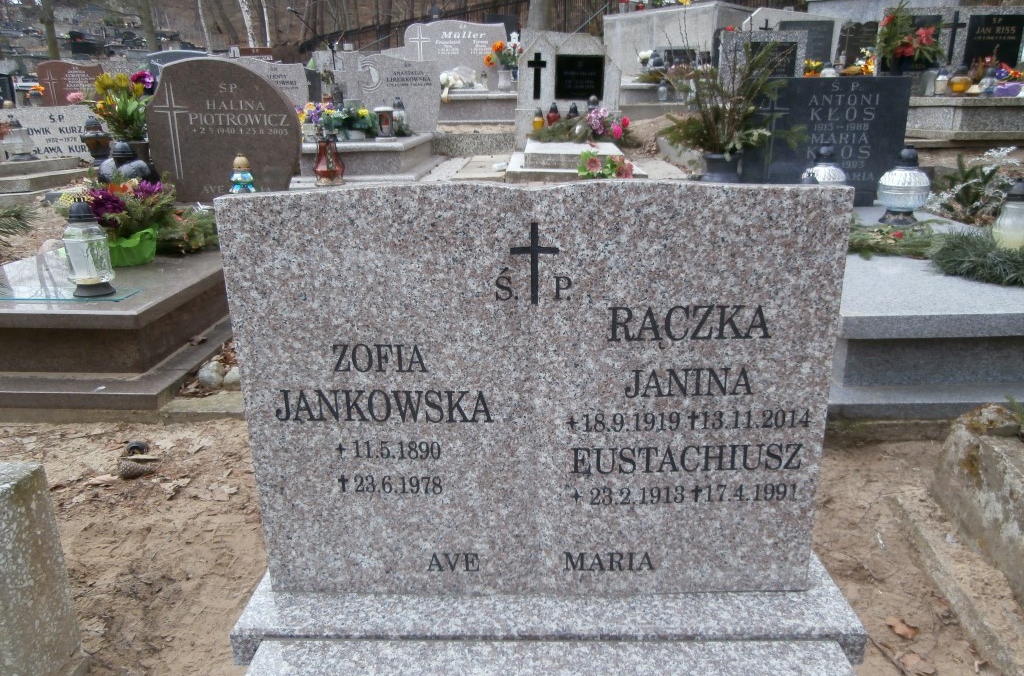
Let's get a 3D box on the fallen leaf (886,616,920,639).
[{"bbox_3d":[0.626,0.460,1.142,0.036,0.017,0.053,-17,23,-39],"label":"fallen leaf"}]

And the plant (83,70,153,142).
[{"bbox_3d":[-2.122,-1.239,3.800,0.380,0.390,0.310,-1,18,0],"label":"plant"}]

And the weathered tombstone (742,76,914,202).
[{"bbox_3d":[1.383,-0.872,3.163,0.690,0.550,0.090,0,16,1],"label":"weathered tombstone"}]

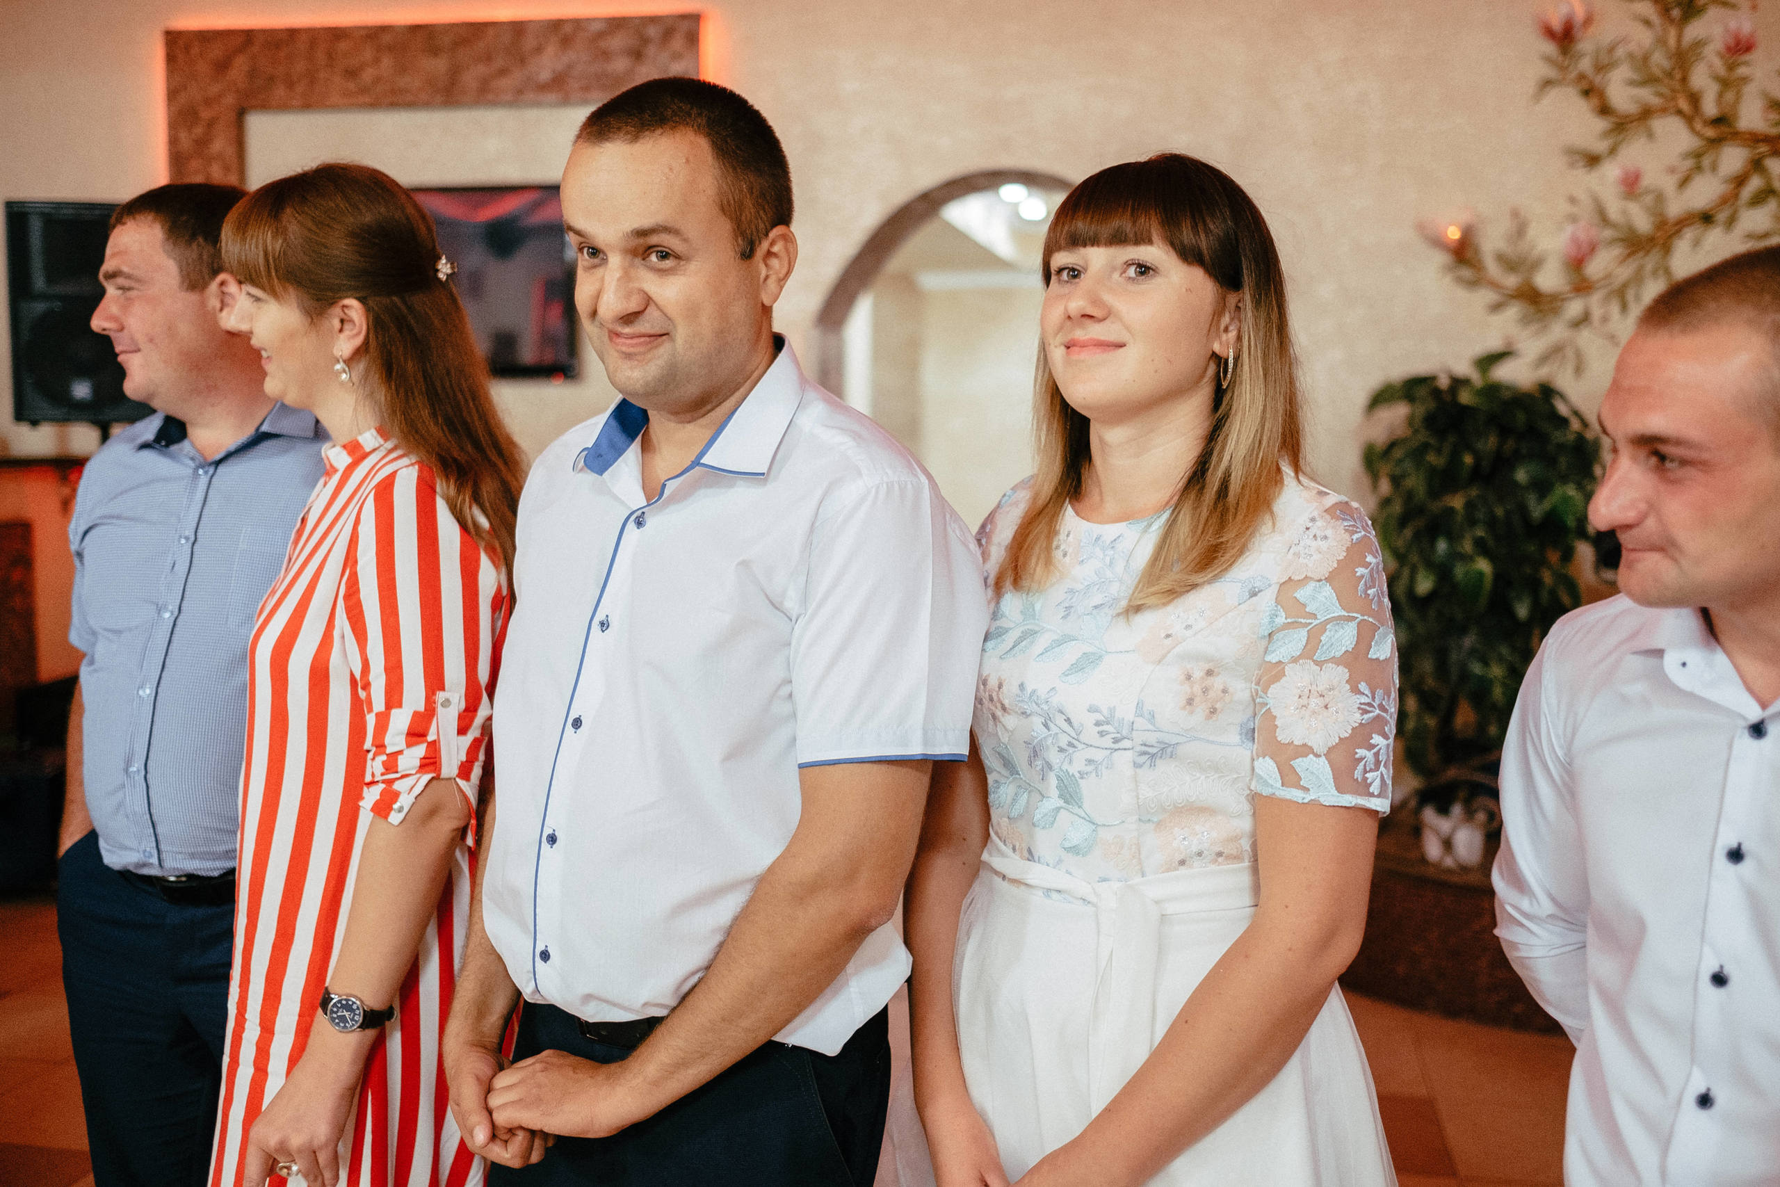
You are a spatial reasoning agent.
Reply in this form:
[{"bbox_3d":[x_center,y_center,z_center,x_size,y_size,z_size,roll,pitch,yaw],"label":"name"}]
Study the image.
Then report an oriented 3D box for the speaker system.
[{"bbox_3d":[-2.460,-0.865,5.407,0.420,0.670,0.380,0,5,-9],"label":"speaker system"}]

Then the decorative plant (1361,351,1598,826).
[{"bbox_3d":[1.679,-0.010,4.900,0.620,1.290,0.580,1,5,9],"label":"decorative plant"}]

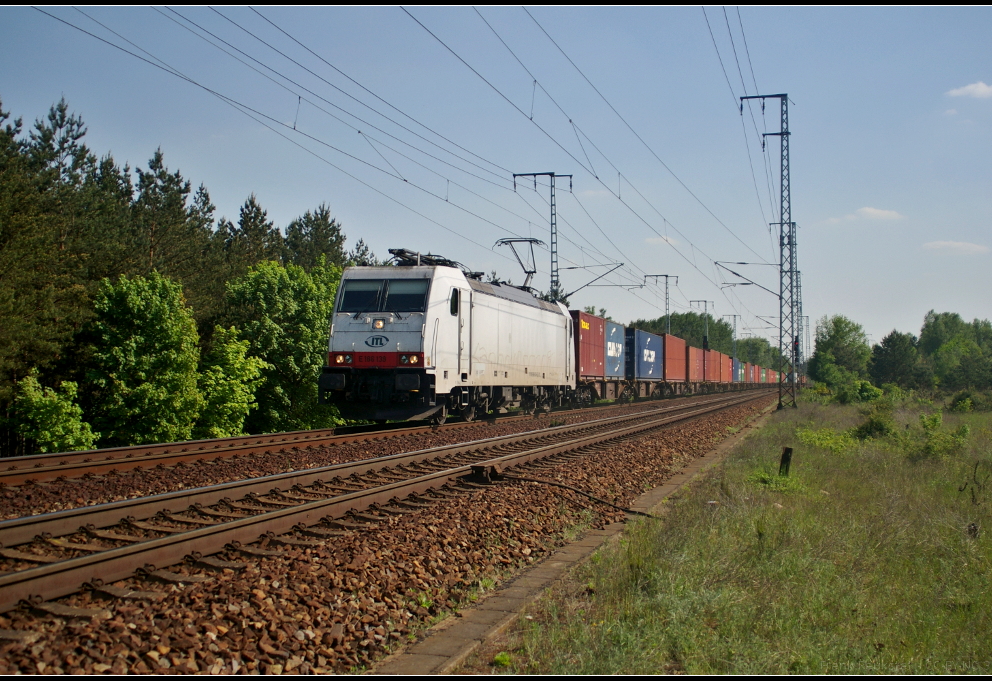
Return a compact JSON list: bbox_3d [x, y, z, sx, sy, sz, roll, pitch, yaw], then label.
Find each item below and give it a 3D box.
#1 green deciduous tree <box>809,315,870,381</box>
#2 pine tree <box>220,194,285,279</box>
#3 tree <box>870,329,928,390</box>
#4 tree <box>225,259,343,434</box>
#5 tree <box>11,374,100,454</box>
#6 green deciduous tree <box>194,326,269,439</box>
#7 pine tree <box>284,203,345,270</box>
[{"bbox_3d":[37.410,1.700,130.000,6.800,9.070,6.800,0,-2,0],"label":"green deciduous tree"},{"bbox_3d":[-10.200,-1.250,50.000,3.100,9.740,3.100,0,-2,0],"label":"pine tree"},{"bbox_3d":[47.210,2.710,140.000,7.000,7.770,7.000,0,-2,0],"label":"tree"},{"bbox_3d":[-6.310,0.300,36.500,3.900,5.560,3.600,0,-2,0],"label":"tree"},{"bbox_3d":[-9.230,1.670,25.000,1.850,1.990,1.800,0,-2,0],"label":"tree"},{"bbox_3d":[-7.090,1.270,32.000,2.100,3.290,2.100,0,-2,0],"label":"green deciduous tree"},{"bbox_3d":[-8.270,-1.250,55.000,3.500,10.120,3.500,0,-2,0],"label":"pine tree"}]

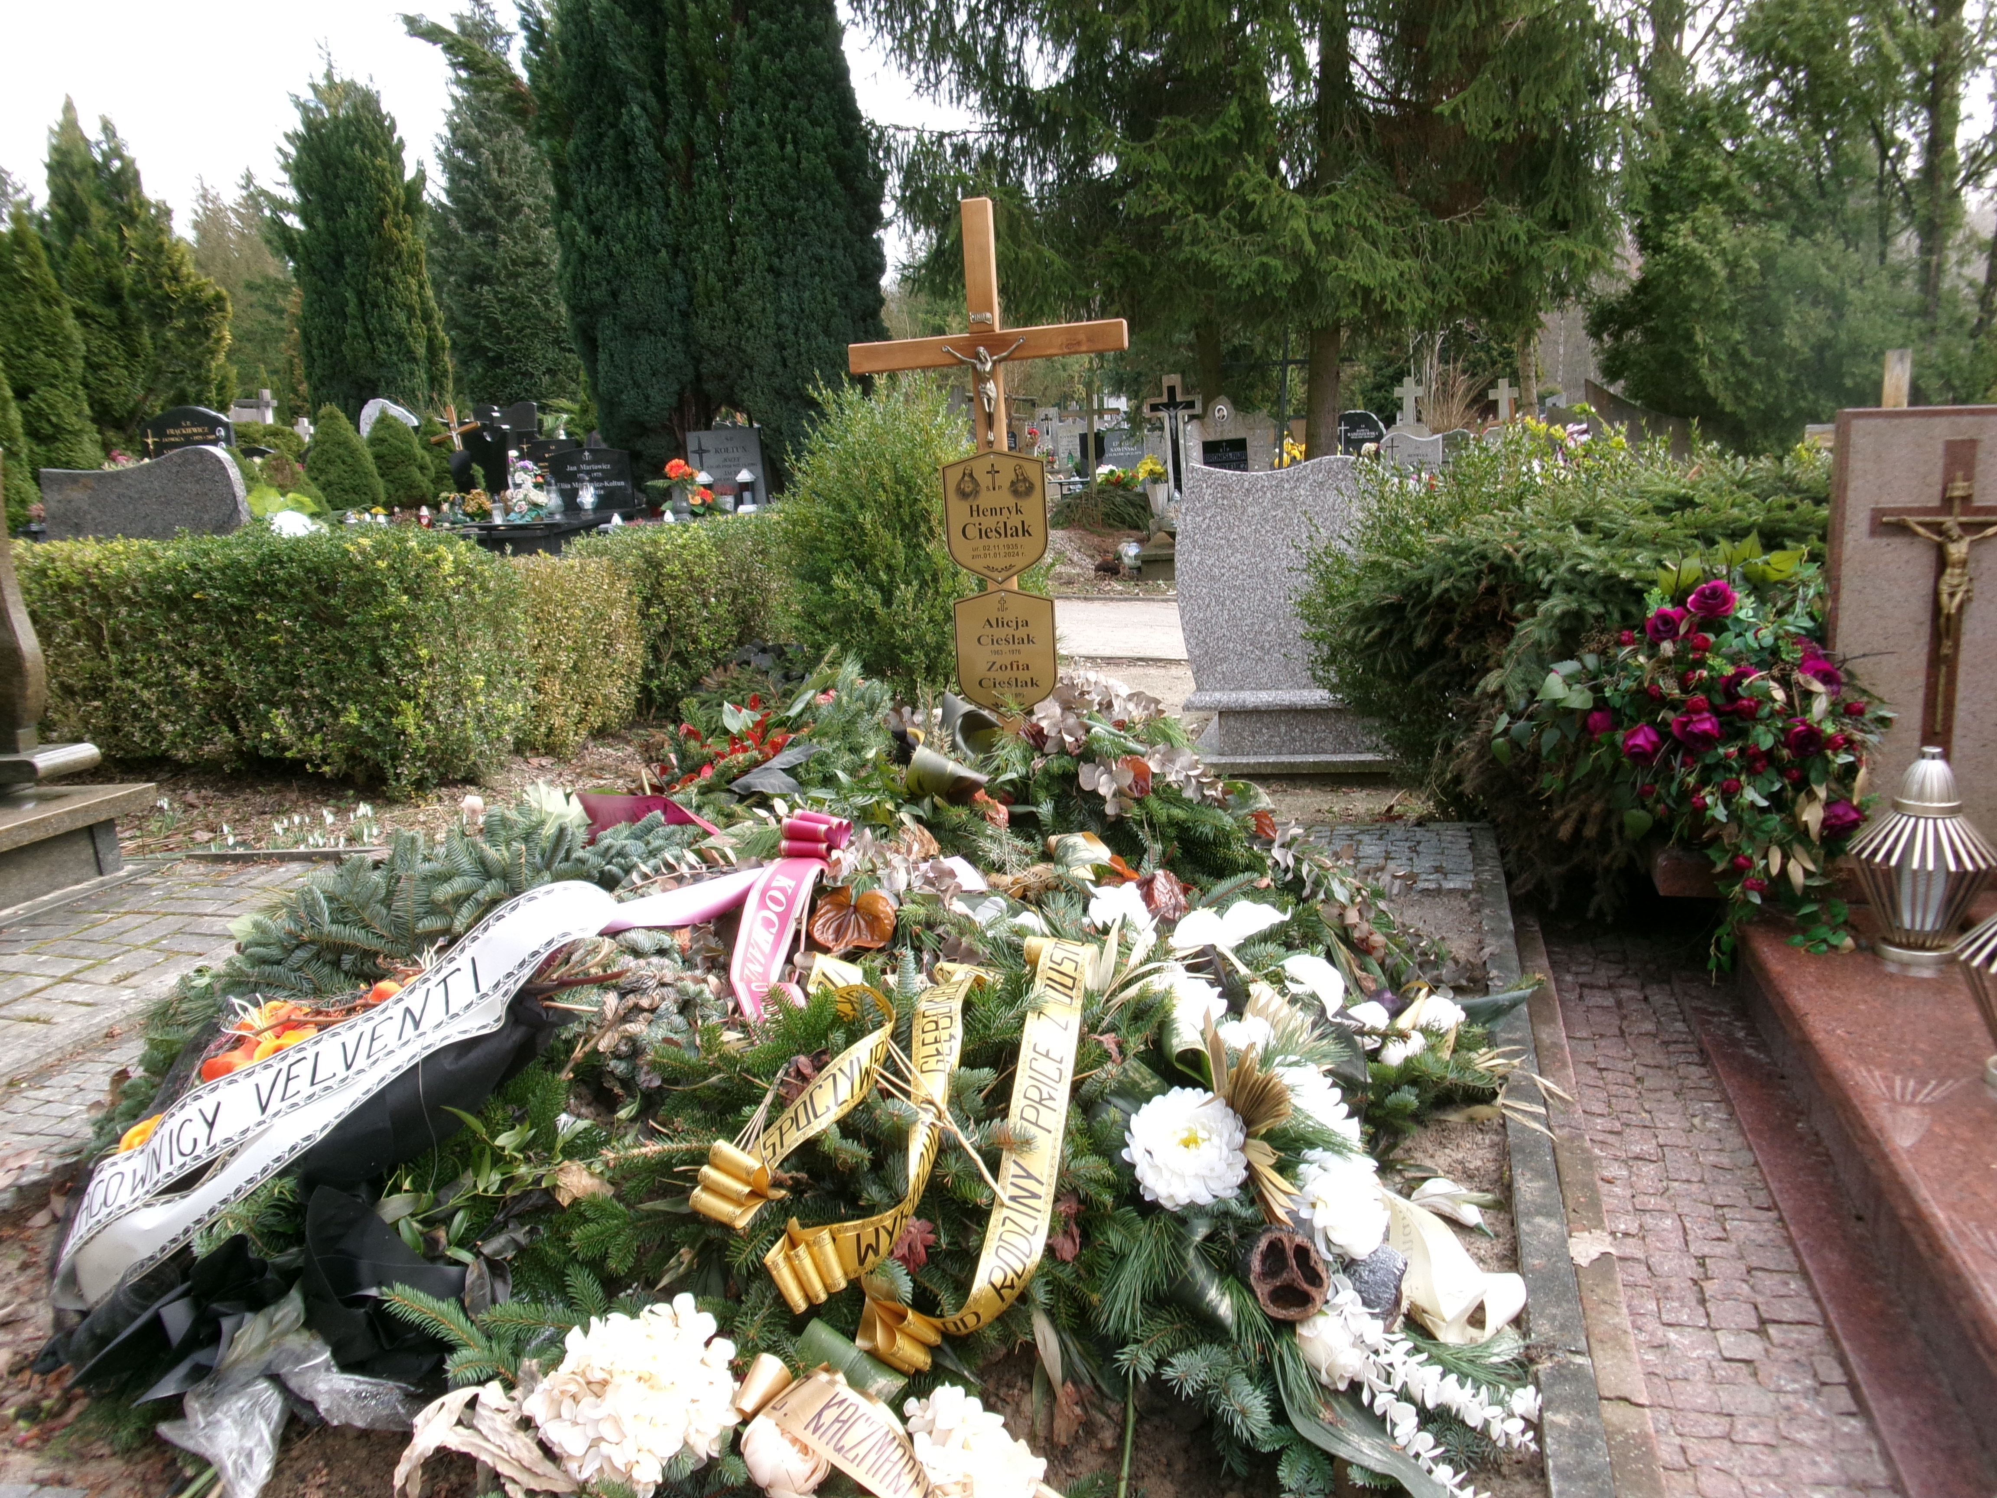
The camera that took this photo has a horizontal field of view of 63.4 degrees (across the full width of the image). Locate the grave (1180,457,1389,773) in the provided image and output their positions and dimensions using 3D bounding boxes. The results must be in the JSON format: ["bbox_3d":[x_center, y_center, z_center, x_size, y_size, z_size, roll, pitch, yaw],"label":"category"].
[{"bbox_3d":[1.190,-0.528,6.400,0.950,1.200,0.300,0,12,11],"label":"grave"}]

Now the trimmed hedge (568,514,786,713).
[{"bbox_3d":[-1.773,-0.769,9.200,0.600,0.850,2.200,0,12,14],"label":"trimmed hedge"}]

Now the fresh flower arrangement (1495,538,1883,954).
[{"bbox_3d":[1.603,-0.013,3.750,0.760,0.860,0.520,-1,12,8],"label":"fresh flower arrangement"}]

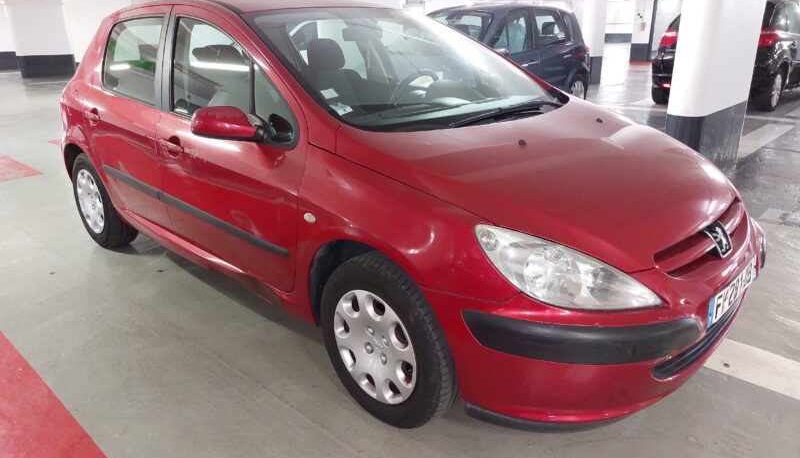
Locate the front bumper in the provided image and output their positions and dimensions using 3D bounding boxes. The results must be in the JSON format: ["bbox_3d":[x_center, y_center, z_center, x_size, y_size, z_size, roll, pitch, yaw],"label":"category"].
[{"bbox_3d":[0.906,0.205,2.158,0.630,0.480,1.700,17,26,41],"label":"front bumper"}]

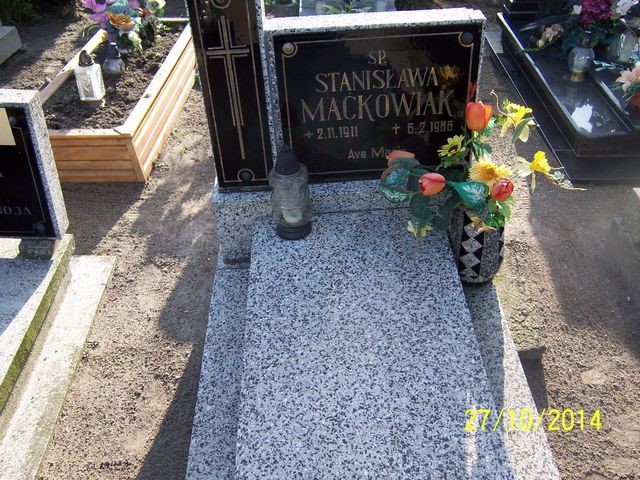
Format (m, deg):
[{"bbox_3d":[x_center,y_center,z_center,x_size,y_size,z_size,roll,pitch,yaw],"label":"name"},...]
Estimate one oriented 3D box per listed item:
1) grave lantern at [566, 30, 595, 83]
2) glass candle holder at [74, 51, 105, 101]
[{"bbox_3d":[1.119,-0.780,2.590,0.112,0.217,0.112,-3,40,1],"label":"grave lantern"},{"bbox_3d":[-1.051,-0.750,2.771,0.083,0.220,0.083,11,41,9],"label":"glass candle holder"}]

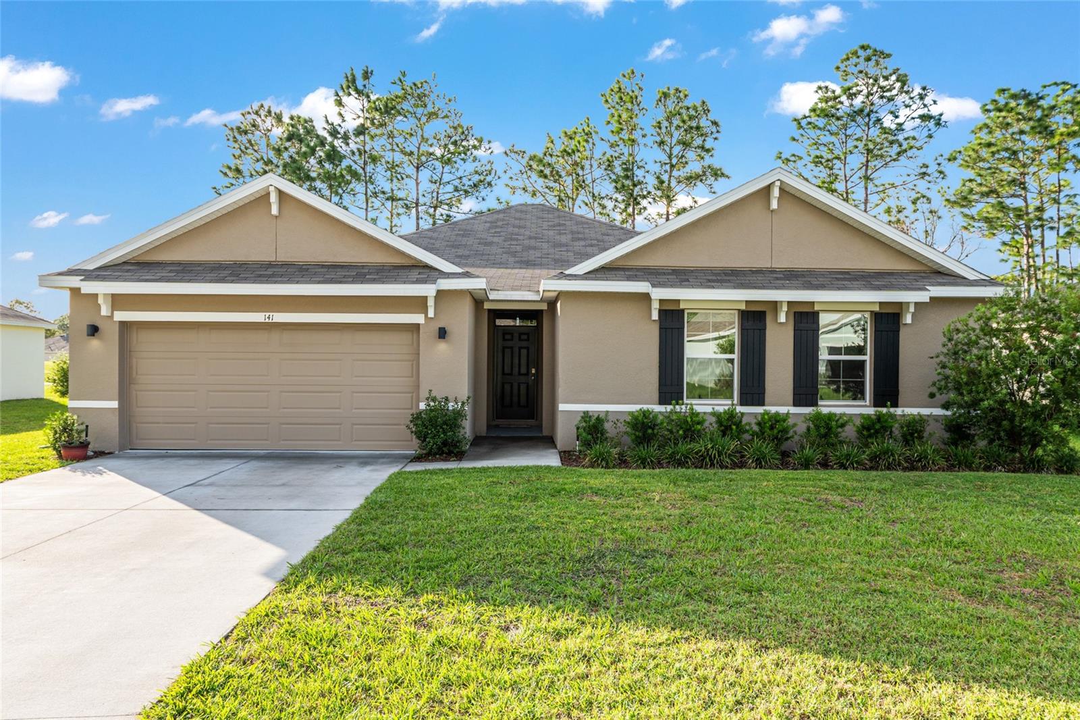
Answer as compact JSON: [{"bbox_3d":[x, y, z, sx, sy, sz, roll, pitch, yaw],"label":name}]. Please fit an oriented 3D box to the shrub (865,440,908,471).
[{"bbox_3d":[5.101,1.373,10.600,0.640,0.410,0.580,1,0,-1],"label":"shrub"}]

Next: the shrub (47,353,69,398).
[{"bbox_3d":[-16.486,0.528,25.000,1.250,1.583,1.250,1,0,-1],"label":"shrub"}]

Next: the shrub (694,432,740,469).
[{"bbox_3d":[2.603,1.311,10.600,0.660,0.485,0.600,1,0,-1],"label":"shrub"}]

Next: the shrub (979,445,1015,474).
[{"bbox_3d":[6.729,1.423,10.600,0.540,0.360,0.520,1,0,-1],"label":"shrub"}]

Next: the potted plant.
[{"bbox_3d":[-7.261,1.133,11.050,0.680,0.738,0.580,1,0,-1],"label":"potted plant"}]

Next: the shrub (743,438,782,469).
[{"bbox_3d":[3.274,1.351,10.600,0.570,0.416,0.550,1,0,-1],"label":"shrub"}]

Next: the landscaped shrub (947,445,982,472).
[{"bbox_3d":[6.217,1.412,10.556,0.520,0.302,0.520,0,0,-1],"label":"landscaped shrub"}]

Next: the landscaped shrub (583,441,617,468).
[{"bbox_3d":[0.886,1.366,10.500,0.510,0.345,0.500,1,0,-1],"label":"landscaped shrub"}]

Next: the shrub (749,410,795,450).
[{"bbox_3d":[3.682,1.156,11.400,0.700,0.735,0.620,1,0,-1],"label":"shrub"}]

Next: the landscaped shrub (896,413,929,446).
[{"bbox_3d":[5.813,1.169,11.238,0.501,0.654,0.476,0,0,-1],"label":"landscaped shrub"}]

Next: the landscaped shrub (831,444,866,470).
[{"bbox_3d":[4.503,1.385,10.513,0.518,0.331,0.518,0,0,-1],"label":"landscaped shrub"}]

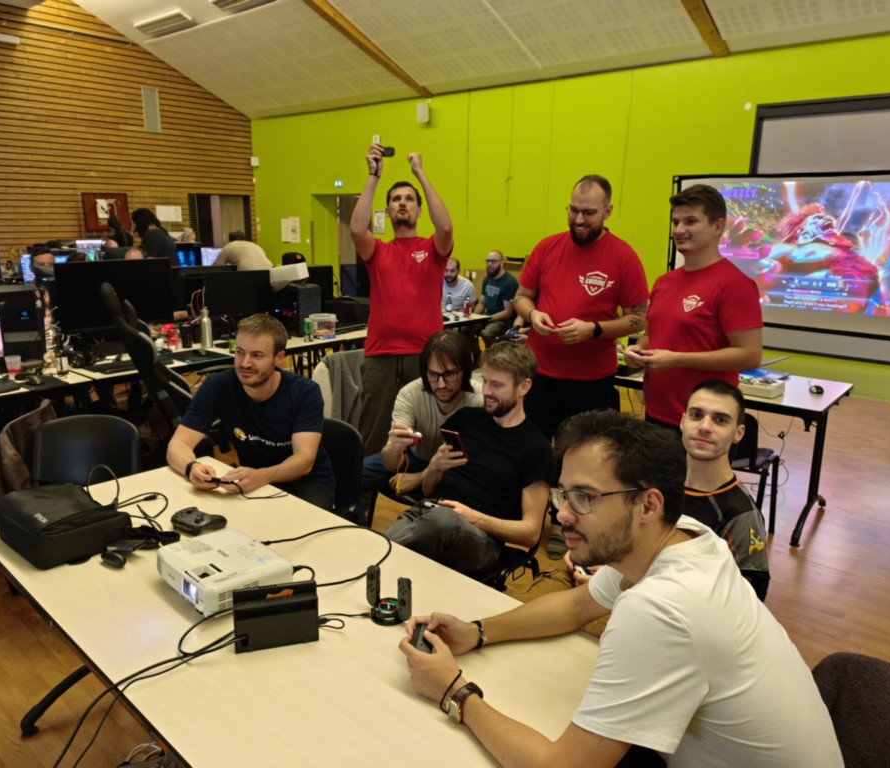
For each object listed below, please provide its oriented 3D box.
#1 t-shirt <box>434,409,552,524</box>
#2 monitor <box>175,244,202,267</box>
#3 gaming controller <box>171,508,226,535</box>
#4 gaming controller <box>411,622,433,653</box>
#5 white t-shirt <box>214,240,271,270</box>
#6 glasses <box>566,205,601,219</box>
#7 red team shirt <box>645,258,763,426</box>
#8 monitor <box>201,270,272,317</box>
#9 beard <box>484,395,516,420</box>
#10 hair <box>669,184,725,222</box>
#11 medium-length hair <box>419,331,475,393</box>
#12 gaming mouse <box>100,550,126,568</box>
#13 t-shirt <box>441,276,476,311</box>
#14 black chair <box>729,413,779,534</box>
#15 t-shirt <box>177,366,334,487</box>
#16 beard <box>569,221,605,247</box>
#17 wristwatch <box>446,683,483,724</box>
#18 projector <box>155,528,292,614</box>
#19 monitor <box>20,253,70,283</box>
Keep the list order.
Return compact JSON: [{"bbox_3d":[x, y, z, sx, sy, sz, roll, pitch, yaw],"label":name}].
[{"bbox_3d":[0.178,0.287,2.400,0.420,0.480,0.270,14,5,42],"label":"t-shirt"},{"bbox_3d":[-3.678,-1.789,9.700,0.180,0.430,0.470,13,18,41],"label":"monitor"},{"bbox_3d":[-0.738,0.408,2.034,0.152,0.058,0.108,9,16,31],"label":"gaming controller"},{"bbox_3d":[-0.045,0.522,1.401,0.038,0.028,0.103,37,16,-1],"label":"gaming controller"},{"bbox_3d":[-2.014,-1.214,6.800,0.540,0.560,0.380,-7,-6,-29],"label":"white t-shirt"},{"bbox_3d":[0.609,-0.740,2.887,0.142,0.045,0.145,12,32,37],"label":"glasses"},{"bbox_3d":[1.014,-0.167,2.680,0.270,0.630,0.460,-9,17,-35],"label":"red team shirt"},{"bbox_3d":[-1.544,-0.664,5.050,0.080,0.340,0.550,14,19,41],"label":"monitor"},{"bbox_3d":[0.197,0.078,2.420,0.080,0.085,0.115,-25,26,-35],"label":"beard"},{"bbox_3d":[0.926,-0.650,2.476,0.210,0.160,0.175,-5,15,-22],"label":"hair"},{"bbox_3d":[0.009,-0.082,2.480,0.190,0.240,0.220,4,26,12],"label":"medium-length hair"},{"bbox_3d":[-0.914,0.474,1.873,0.082,0.031,0.053,7,15,23],"label":"gaming mouse"},{"bbox_3d":[0.095,-0.790,6.832,0.460,0.540,0.280,11,17,37],"label":"t-shirt"},{"bbox_3d":[1.425,0.435,3.552,0.500,0.790,0.560,13,18,39],"label":"black chair"},{"bbox_3d":[-0.709,0.181,2.600,0.490,0.520,0.320,6,15,17],"label":"t-shirt"},{"bbox_3d":[0.572,-0.608,2.750,0.150,0.115,0.110,11,29,35],"label":"beard"},{"bbox_3d":[0.036,0.583,1.243,0.041,0.063,0.056,13,33,40],"label":"wristwatch"},{"bbox_3d":[-0.585,0.477,1.782,0.300,0.080,0.240,14,19,43],"label":"projector"},{"bbox_3d":[-4.033,-1.103,6.976,0.190,0.490,0.540,13,18,39],"label":"monitor"}]

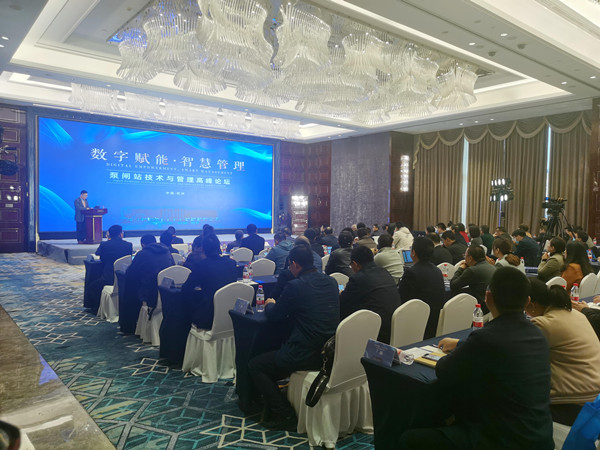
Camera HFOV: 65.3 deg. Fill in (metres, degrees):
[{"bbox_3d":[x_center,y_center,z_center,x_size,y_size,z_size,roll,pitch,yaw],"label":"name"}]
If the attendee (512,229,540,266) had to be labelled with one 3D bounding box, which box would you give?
[{"bbox_3d":[4.121,0.746,8.700,0.530,1.340,0.800,-1,3,-38],"label":"attendee"}]

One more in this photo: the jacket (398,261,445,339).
[{"bbox_3d":[1.092,0.673,4.202,0.470,0.720,0.460,-1,2,-39],"label":"jacket"}]

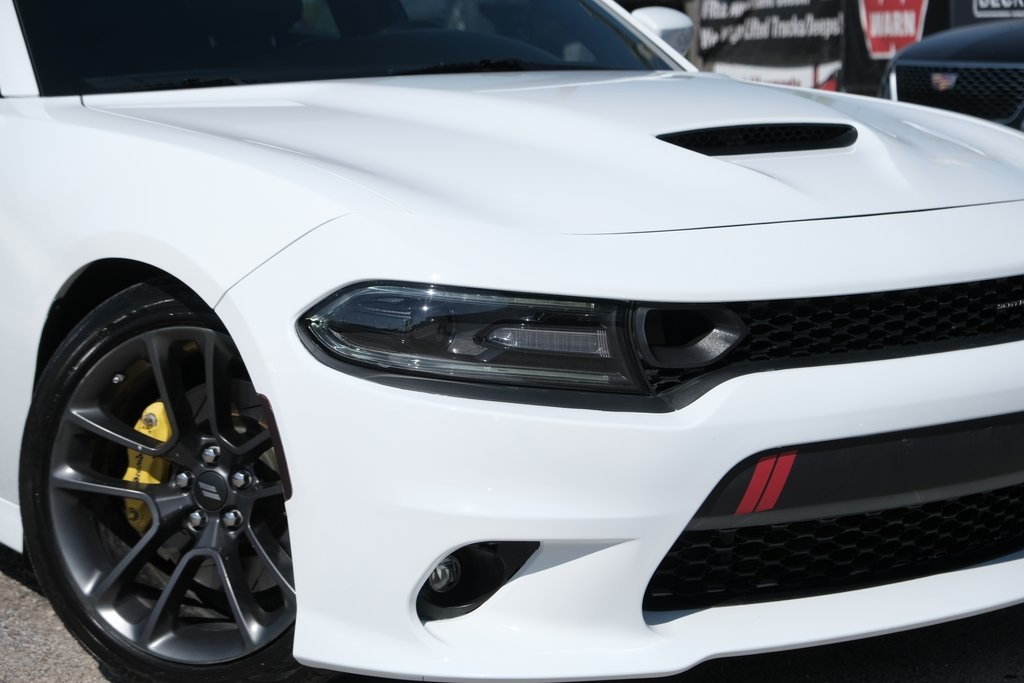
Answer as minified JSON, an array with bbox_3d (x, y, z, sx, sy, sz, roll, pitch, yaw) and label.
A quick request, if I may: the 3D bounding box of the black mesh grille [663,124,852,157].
[{"bbox_3d":[0.412,-0.340,3.937,0.435,0.052,0.075,-6,8,-36],"label":"black mesh grille"}]

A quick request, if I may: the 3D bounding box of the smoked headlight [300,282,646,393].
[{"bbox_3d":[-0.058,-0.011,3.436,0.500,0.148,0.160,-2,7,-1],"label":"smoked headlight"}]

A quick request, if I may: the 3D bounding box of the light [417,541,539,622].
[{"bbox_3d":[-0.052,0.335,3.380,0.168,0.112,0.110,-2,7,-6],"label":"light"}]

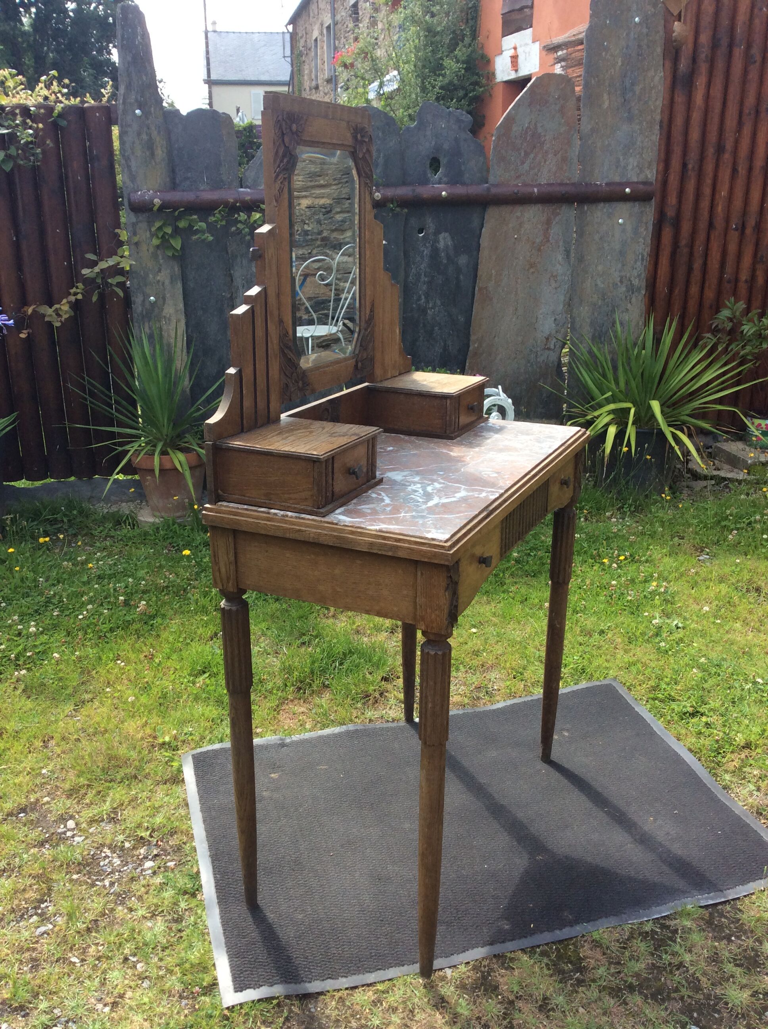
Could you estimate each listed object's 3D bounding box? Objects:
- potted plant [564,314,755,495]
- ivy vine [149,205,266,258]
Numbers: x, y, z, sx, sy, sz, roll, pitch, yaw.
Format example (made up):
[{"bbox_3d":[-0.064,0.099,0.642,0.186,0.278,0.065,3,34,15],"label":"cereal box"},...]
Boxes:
[{"bbox_3d":[1.190,-0.552,4.092,0.825,0.607,0.742,6,20,15],"label":"potted plant"},{"bbox_3d":[-0.701,-1.144,3.834,0.478,0.209,0.140,-5,20,-16],"label":"ivy vine"}]

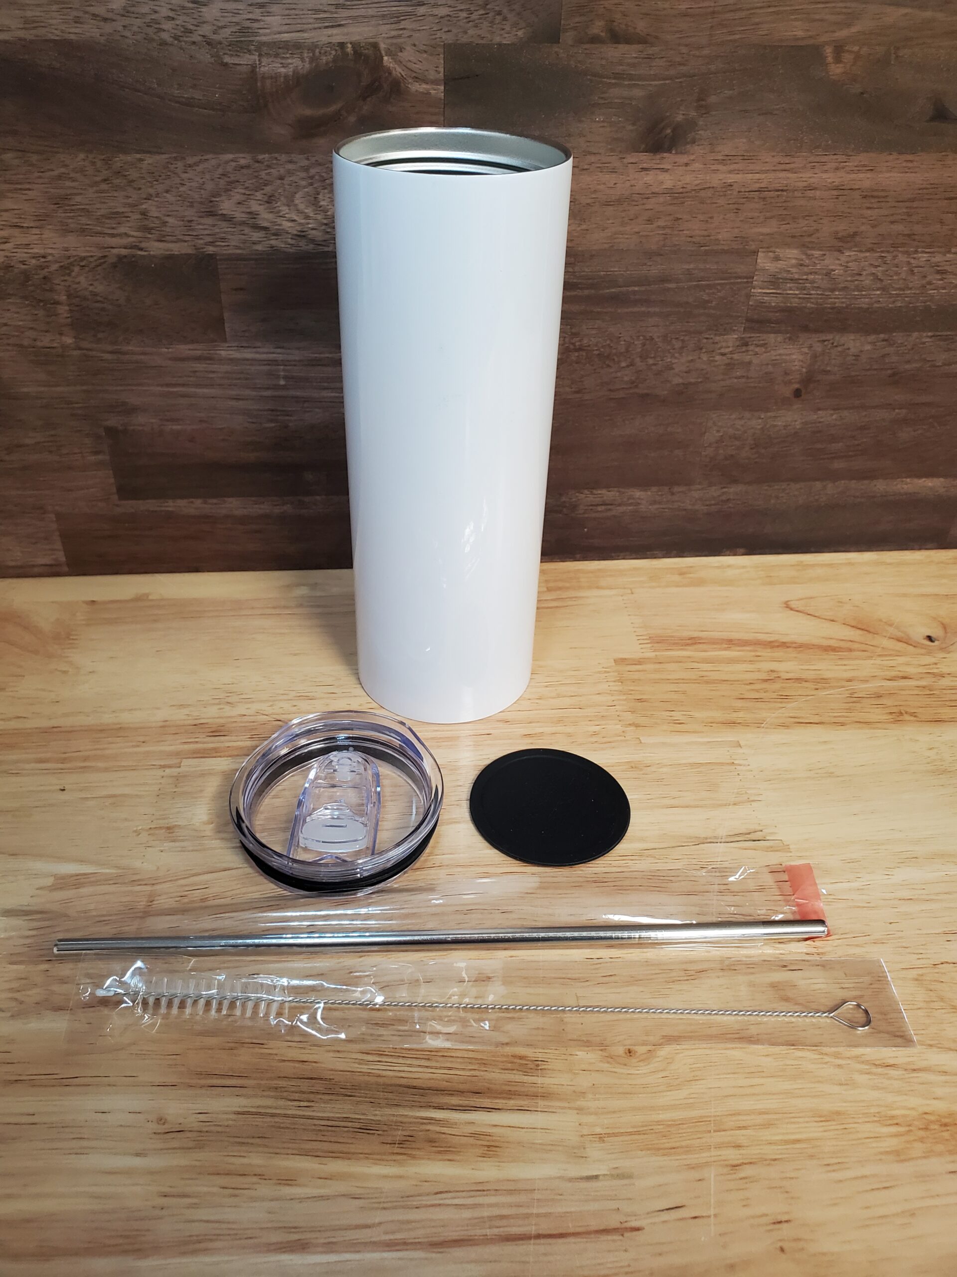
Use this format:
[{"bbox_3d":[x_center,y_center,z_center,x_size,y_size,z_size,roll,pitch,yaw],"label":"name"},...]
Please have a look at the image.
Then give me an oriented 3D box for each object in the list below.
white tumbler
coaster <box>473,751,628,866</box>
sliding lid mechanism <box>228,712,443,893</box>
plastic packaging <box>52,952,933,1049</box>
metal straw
[{"bbox_3d":[-0.011,-0.069,0.355,0.074,0.203,0.074,1,37,-1],"label":"white tumbler"},{"bbox_3d":[0.026,0.062,0.351,0.059,0.002,0.059,2,37,0],"label":"coaster"},{"bbox_3d":[-0.049,0.058,0.337,0.072,0.021,0.072,0,37,-3],"label":"sliding lid mechanism"},{"bbox_3d":[0.004,0.106,0.287,0.249,0.007,0.030,1,37,-2],"label":"plastic packaging"},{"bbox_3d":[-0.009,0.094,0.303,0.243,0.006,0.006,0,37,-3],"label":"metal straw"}]

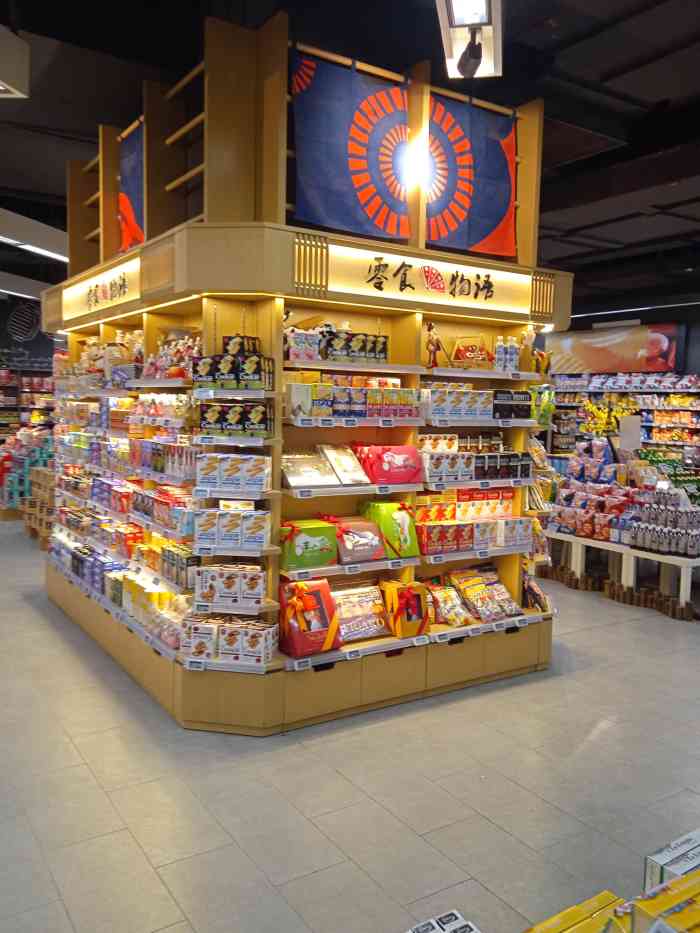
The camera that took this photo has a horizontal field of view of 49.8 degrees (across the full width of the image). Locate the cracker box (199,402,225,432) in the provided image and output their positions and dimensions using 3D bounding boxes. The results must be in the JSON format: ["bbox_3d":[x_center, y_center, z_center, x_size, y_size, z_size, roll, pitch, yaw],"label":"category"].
[{"bbox_3d":[-0.658,-0.218,3.645,0.111,0.159,0.054,2,5,11],"label":"cracker box"}]

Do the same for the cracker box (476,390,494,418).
[{"bbox_3d":[0.760,-0.344,4.310,0.110,0.160,0.053,-2,6,-34],"label":"cracker box"}]

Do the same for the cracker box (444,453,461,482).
[{"bbox_3d":[0.578,0.006,4.343,0.109,0.155,0.057,-2,6,-34],"label":"cracker box"}]

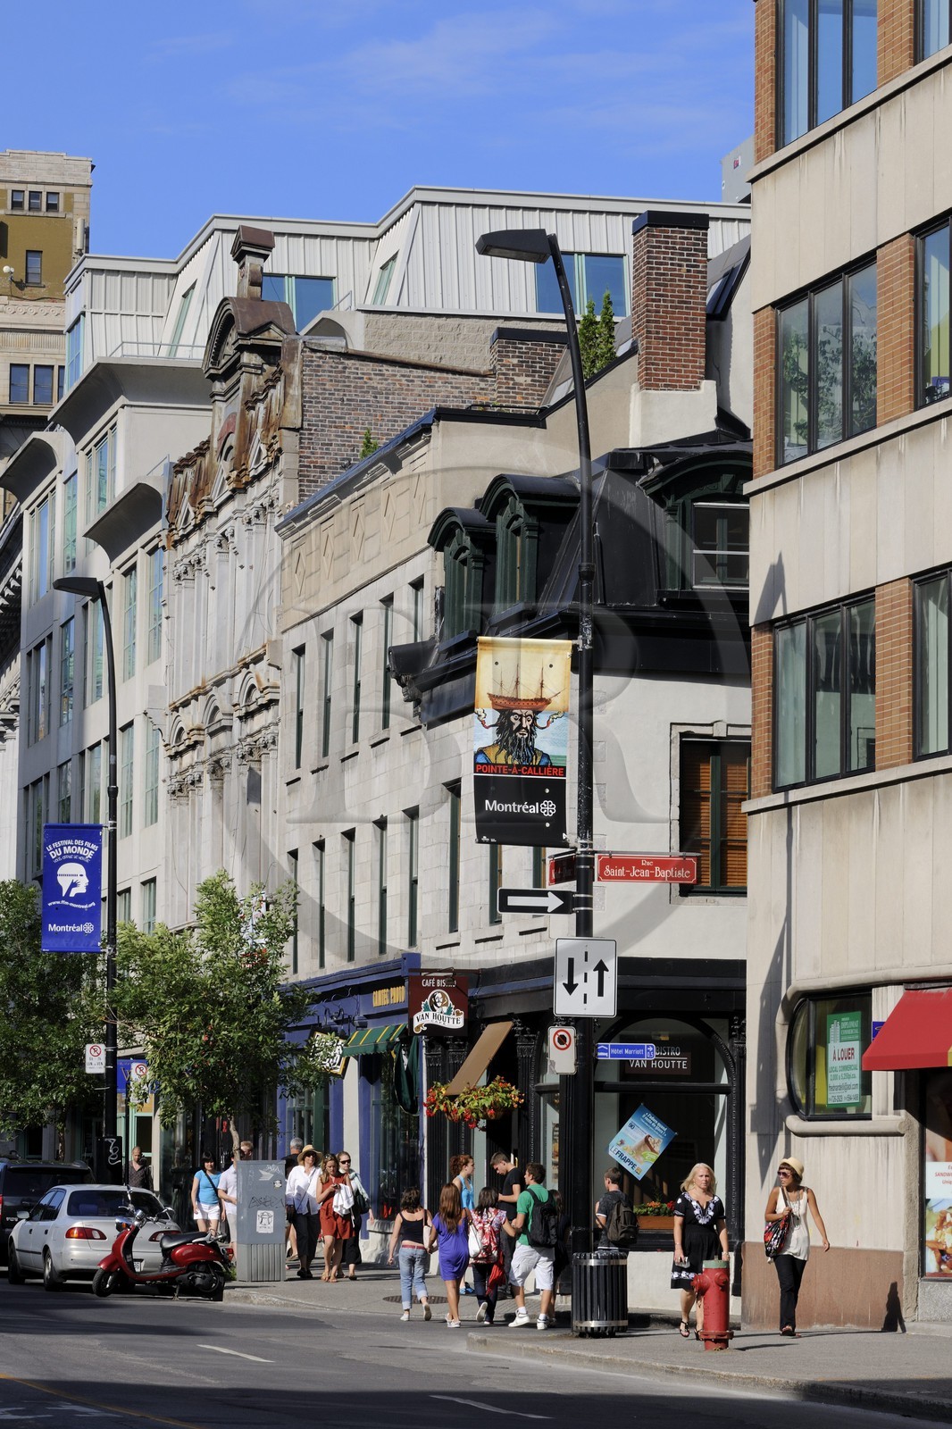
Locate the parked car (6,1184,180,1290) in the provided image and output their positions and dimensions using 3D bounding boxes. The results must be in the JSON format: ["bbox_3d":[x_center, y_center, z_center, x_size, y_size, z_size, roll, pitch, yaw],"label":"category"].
[{"bbox_3d":[-5.240,7.111,55.125,1.720,1.390,4.420,3,-6,-18],"label":"parked car"}]

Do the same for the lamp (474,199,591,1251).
[{"bbox_3d":[0.607,0.550,38.951,1.200,10.700,0.400,3,-7,-17],"label":"lamp"}]

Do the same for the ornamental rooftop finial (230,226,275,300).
[{"bbox_3d":[-3.636,-7.358,66.105,0.540,1.200,0.850,2,-7,-15],"label":"ornamental rooftop finial"}]

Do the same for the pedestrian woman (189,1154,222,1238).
[{"bbox_3d":[-3.746,6.955,56.496,0.480,1.680,0.340,2,-7,-12],"label":"pedestrian woman"}]

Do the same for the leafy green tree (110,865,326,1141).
[{"bbox_3d":[-3.341,4.682,52.591,2.650,5.239,2.650,3,-7,-16],"label":"leafy green tree"}]

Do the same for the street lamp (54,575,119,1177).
[{"bbox_3d":[-6.182,3.233,64.492,1.050,10.850,0.380,2,-7,-17],"label":"street lamp"}]

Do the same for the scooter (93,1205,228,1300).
[{"bbox_3d":[-3.994,6.826,51.468,1.770,1.220,0.700,2,-7,-11],"label":"scooter"}]

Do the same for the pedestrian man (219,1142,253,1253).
[{"bbox_3d":[-3.280,6.841,55.600,0.500,1.760,0.360,2,-7,-14],"label":"pedestrian man"}]

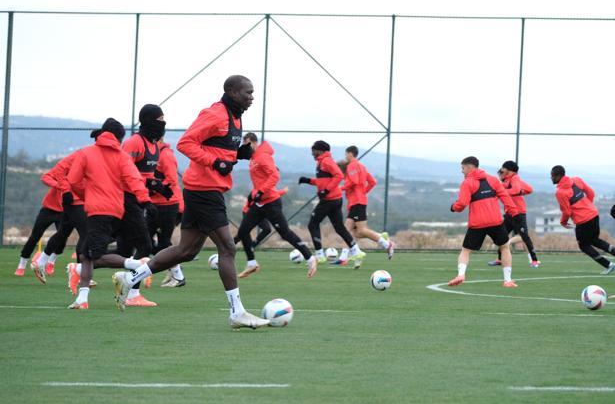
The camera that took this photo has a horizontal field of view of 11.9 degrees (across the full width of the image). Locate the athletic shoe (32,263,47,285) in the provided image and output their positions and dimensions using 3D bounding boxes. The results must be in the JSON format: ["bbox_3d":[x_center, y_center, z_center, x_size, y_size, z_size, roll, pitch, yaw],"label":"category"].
[{"bbox_3d":[-3.050,0.824,33.600,0.120,0.280,0.110,-36,9,-6],"label":"athletic shoe"}]

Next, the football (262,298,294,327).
[{"bbox_3d":[-0.222,0.847,22.600,0.220,0.220,0.220,1,0,0],"label":"football"}]

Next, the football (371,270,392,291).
[{"bbox_3d":[0.812,0.862,32.500,0.220,0.220,0.220,1,0,0],"label":"football"}]

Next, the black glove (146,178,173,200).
[{"bbox_3d":[-1.337,-0.119,26.700,0.240,0.130,0.100,30,0,12],"label":"black glove"}]

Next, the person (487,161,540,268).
[{"bbox_3d":[3.306,0.200,47.200,0.800,1.700,0.580,1,0,12],"label":"person"}]

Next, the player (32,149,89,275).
[{"bbox_3d":[-3.038,0.068,36.500,0.920,1.700,0.620,1,0,-21],"label":"player"}]

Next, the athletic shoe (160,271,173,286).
[{"bbox_3d":[-1.593,0.869,34.000,0.280,0.120,0.105,-30,0,-18],"label":"athletic shoe"}]

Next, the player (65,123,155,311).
[{"bbox_3d":[-1.718,0.101,25.900,0.740,1.700,0.680,1,0,-27],"label":"player"}]

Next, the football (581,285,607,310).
[{"bbox_3d":[2.570,0.860,26.500,0.220,0.220,0.220,1,0,0],"label":"football"}]

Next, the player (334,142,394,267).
[{"bbox_3d":[0.868,0.057,45.800,0.820,1.840,0.600,1,0,29],"label":"player"}]

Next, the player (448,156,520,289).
[{"bbox_3d":[2.120,0.233,35.300,0.700,1.580,0.700,1,0,-37],"label":"player"}]

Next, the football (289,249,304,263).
[{"bbox_3d":[-0.171,0.848,46.000,0.220,0.220,0.220,1,0,0],"label":"football"}]

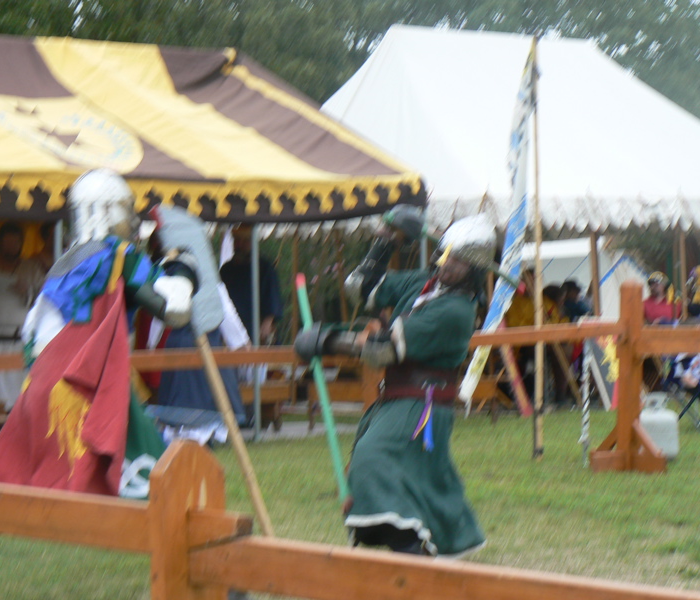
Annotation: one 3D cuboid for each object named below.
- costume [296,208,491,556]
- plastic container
[{"bbox_3d":[0.190,0.461,11.000,0.800,1.740,0.680,-1,3,-30],"label":"costume"},{"bbox_3d":[2.112,0.869,17.300,0.310,0.460,0.310,0,3,0],"label":"plastic container"}]

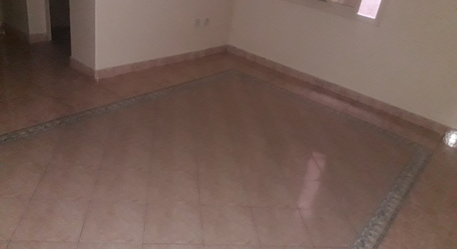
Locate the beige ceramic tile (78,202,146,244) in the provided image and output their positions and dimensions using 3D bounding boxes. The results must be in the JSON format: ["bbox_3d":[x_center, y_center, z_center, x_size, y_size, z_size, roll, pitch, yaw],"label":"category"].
[{"bbox_3d":[-0.626,0.537,1.978,0.317,0.010,0.317,5,27,-11],"label":"beige ceramic tile"}]

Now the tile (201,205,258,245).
[{"bbox_3d":[0.000,0.588,2.099,0.317,0.010,0.317,5,27,-11],"label":"tile"}]

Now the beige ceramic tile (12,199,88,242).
[{"bbox_3d":[-0.940,0.512,1.918,0.317,0.010,0.317,5,27,-11],"label":"beige ceramic tile"}]

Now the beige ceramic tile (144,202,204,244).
[{"bbox_3d":[-0.313,0.562,2.039,0.317,0.010,0.317,5,27,-11],"label":"beige ceramic tile"}]

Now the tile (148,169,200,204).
[{"bbox_3d":[-0.355,0.411,2.318,0.317,0.010,0.317,5,27,-11],"label":"tile"}]

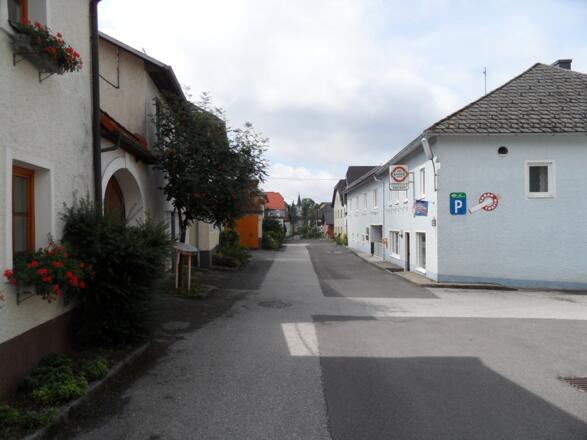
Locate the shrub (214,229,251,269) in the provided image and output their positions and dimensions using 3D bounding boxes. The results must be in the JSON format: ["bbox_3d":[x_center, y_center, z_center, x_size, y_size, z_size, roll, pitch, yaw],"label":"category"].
[{"bbox_3d":[-2.577,1.157,17.287,1.450,1.550,2.000,-1,-1,-7],"label":"shrub"}]

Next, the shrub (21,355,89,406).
[{"bbox_3d":[-2.498,1.637,4.360,0.550,0.280,0.800,-1,-1,-8],"label":"shrub"}]

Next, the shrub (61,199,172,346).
[{"bbox_3d":[-2.456,0.707,5.992,1.250,2.020,1.400,-1,-1,-8],"label":"shrub"}]

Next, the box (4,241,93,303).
[{"bbox_3d":[-2.669,0.553,4.564,0.450,0.600,1.200,-1,-1,-8],"label":"box"}]

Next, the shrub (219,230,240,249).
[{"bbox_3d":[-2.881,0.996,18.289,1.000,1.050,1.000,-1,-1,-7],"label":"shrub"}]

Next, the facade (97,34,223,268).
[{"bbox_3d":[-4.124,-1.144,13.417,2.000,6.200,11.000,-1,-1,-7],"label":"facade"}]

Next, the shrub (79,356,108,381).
[{"bbox_3d":[-2.297,1.688,4.759,0.280,0.200,0.360,-1,-1,-8],"label":"shrub"}]

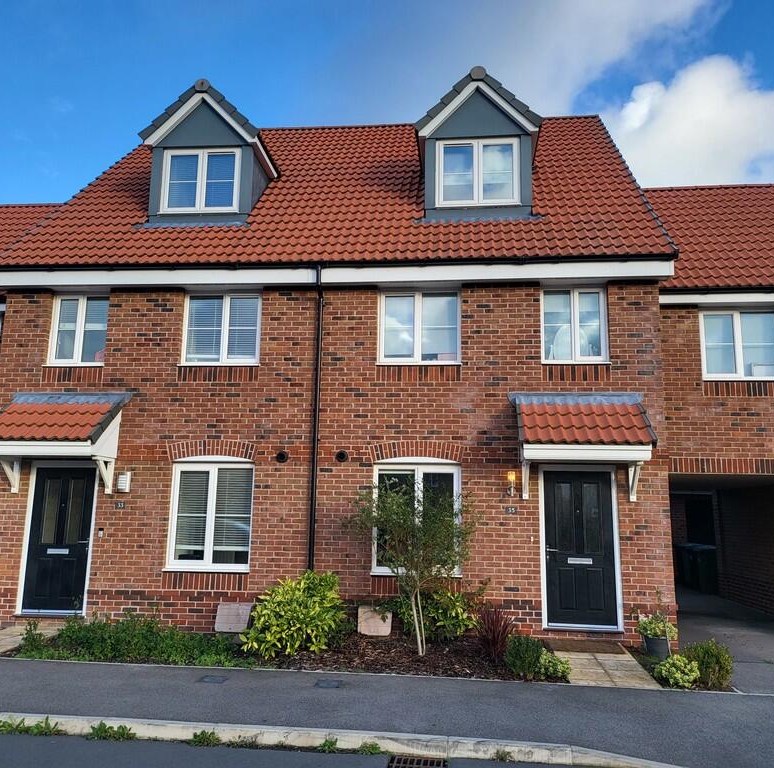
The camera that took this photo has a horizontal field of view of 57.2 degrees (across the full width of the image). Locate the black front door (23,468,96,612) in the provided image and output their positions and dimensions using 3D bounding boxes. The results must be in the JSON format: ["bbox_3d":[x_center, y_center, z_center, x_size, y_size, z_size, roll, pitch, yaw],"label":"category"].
[{"bbox_3d":[-4.612,2.189,10.013,0.899,1.999,0.070,0,-10,5],"label":"black front door"}]

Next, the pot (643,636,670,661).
[{"bbox_3d":[3.138,3.066,8.269,0.283,0.262,0.285,0,-10,5],"label":"pot"}]

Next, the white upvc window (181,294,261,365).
[{"bbox_3d":[-2.407,-0.787,10.323,1.187,1.068,0.100,0,-10,5],"label":"white upvc window"}]

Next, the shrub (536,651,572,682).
[{"bbox_3d":[1.707,2.843,7.216,0.340,0.290,0.320,0,-10,5],"label":"shrub"}]

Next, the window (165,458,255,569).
[{"bbox_3d":[-2.461,1.834,9.862,1.217,1.509,0.110,0,-10,5],"label":"window"}]

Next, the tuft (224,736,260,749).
[{"bbox_3d":[-1.078,2.664,5.294,0.260,0.085,0.110,0,-10,5],"label":"tuft"}]

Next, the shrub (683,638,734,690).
[{"bbox_3d":[3.317,2.854,7.333,0.500,0.432,0.480,0,-10,5],"label":"shrub"}]

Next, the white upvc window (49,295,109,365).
[{"bbox_3d":[-4.517,-0.783,10.418,0.890,1.050,0.120,0,-10,5],"label":"white upvc window"}]

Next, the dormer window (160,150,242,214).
[{"bbox_3d":[-2.965,-3.239,11.346,1.290,1.100,0.100,0,-10,5],"label":"dormer window"}]

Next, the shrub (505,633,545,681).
[{"bbox_3d":[1.436,2.830,7.461,0.420,0.470,0.400,0,-10,5],"label":"shrub"}]

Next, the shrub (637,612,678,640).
[{"bbox_3d":[3.165,2.837,8.308,0.456,0.314,0.420,0,-10,5],"label":"shrub"}]

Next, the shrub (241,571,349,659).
[{"bbox_3d":[-1.088,2.663,8.409,1.220,0.990,1.000,0,-10,5],"label":"shrub"}]

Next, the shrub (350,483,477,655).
[{"bbox_3d":[0.287,2.105,8.263,1.470,2.000,1.300,0,-10,5],"label":"shrub"}]

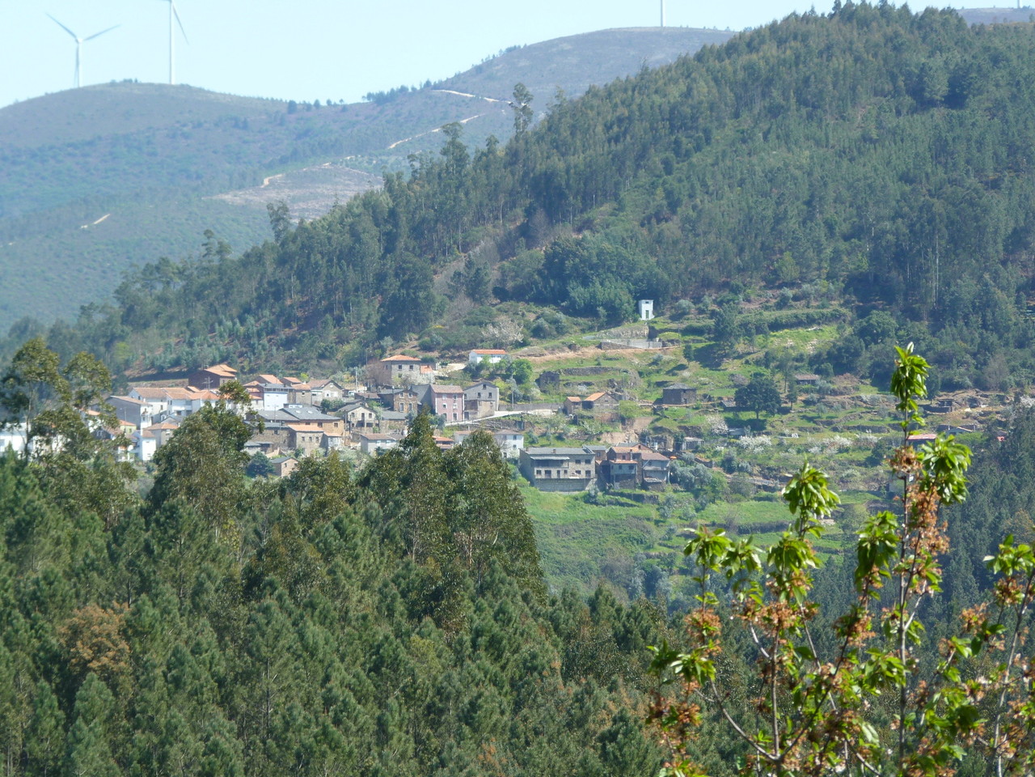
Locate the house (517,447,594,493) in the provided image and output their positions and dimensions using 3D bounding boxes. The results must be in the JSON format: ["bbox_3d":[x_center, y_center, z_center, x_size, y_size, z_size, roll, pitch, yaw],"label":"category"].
[{"bbox_3d":[10.486,21.070,1670.000,17.800,11.200,10.000,-1,2,-21],"label":"house"}]

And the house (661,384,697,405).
[{"bbox_3d":[43.691,1.635,1725.000,5.500,5.700,7.200,-1,2,-40],"label":"house"}]

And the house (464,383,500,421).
[{"bbox_3d":[-9.459,3.360,1715.000,8.900,9.800,9.500,0,2,7],"label":"house"}]

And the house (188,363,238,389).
[{"bbox_3d":[-83.414,-3.226,1745.000,9.800,7.300,8.200,1,2,35],"label":"house"}]

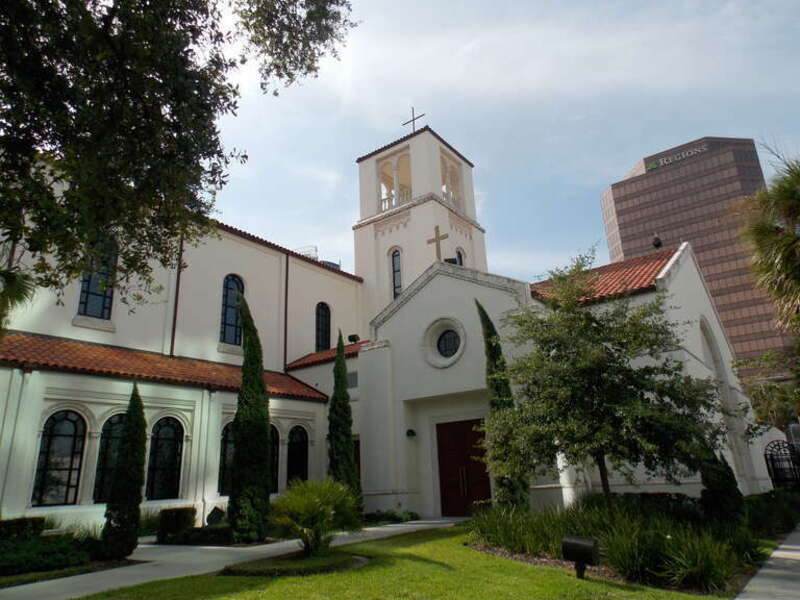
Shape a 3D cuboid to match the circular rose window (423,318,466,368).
[{"bbox_3d":[1.654,1.531,19.553,1.760,1.770,0.300,-15,-22,34],"label":"circular rose window"}]

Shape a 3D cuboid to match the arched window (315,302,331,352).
[{"bbox_3d":[-4.333,1.561,31.408,0.250,2.990,1.200,-15,-22,34],"label":"arched window"}]

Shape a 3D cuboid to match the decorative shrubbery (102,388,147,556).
[{"bbox_3d":[-6.749,4.167,13.855,0.900,4.120,0.900,-15,-22,34],"label":"decorative shrubbery"}]

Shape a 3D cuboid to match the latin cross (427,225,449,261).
[{"bbox_3d":[1.475,-2.159,20.991,0.970,1.470,0.130,-15,-22,34],"label":"latin cross"}]

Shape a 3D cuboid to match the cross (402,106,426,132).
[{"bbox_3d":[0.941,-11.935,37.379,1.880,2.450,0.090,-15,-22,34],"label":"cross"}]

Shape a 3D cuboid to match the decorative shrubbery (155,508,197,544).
[{"bbox_3d":[-6.459,6.461,15.986,0.850,0.960,0.850,-15,-22,34],"label":"decorative shrubbery"}]

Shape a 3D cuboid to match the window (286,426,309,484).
[{"bbox_3d":[-4.481,6.987,24.470,0.250,2.820,1.220,-15,-22,34],"label":"window"}]

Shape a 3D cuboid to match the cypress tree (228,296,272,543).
[{"bbox_3d":[-4.564,3.532,17.367,1.100,7.320,1.150,-2,-18,-1],"label":"cypress tree"}]

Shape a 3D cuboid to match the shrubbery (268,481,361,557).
[{"bbox_3d":[-1.904,4.813,12.370,1.900,1.580,1.950,-2,-18,-1],"label":"shrubbery"}]

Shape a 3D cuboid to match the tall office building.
[{"bbox_3d":[84.086,3.649,150.614,39.500,82.500,38.000,-15,-22,34],"label":"tall office building"}]

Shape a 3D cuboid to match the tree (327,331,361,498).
[{"bbox_3d":[-1.963,4.530,20.262,1.150,6.960,1.200,-2,-18,-1],"label":"tree"}]

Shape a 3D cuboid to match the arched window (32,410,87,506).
[{"bbox_3d":[-9.646,4.482,15.830,0.180,2.600,1.160,-15,-22,34],"label":"arched window"}]

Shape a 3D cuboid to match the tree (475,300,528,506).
[{"bbox_3d":[3.035,3.129,16.802,1.100,6.800,1.050,-15,-22,34],"label":"tree"}]

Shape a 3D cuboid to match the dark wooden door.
[{"bbox_3d":[2.162,5.731,18.922,1.920,3.120,0.130,-15,-22,34],"label":"dark wooden door"}]

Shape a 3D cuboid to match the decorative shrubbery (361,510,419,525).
[{"bbox_3d":[-0.316,7.902,20.402,2.600,0.460,0.800,-15,-22,34],"label":"decorative shrubbery"}]

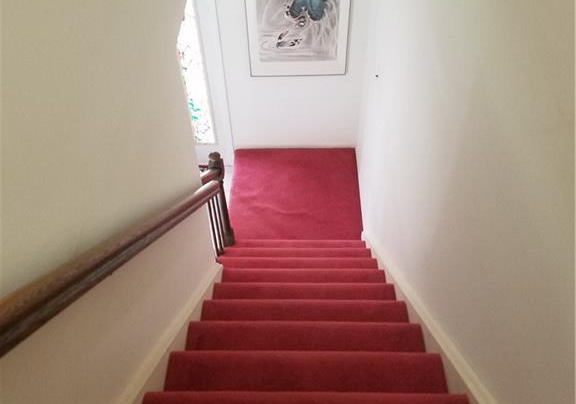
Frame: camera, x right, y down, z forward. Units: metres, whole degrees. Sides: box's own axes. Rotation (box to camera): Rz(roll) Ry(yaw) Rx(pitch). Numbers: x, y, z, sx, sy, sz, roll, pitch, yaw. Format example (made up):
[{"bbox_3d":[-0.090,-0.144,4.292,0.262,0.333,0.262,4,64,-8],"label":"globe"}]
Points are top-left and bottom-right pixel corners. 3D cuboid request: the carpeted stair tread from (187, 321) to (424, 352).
[{"bbox_3d":[0.062,0.564,2.146,0.880,0.050,0.255,0,47,1],"label":"carpeted stair tread"}]

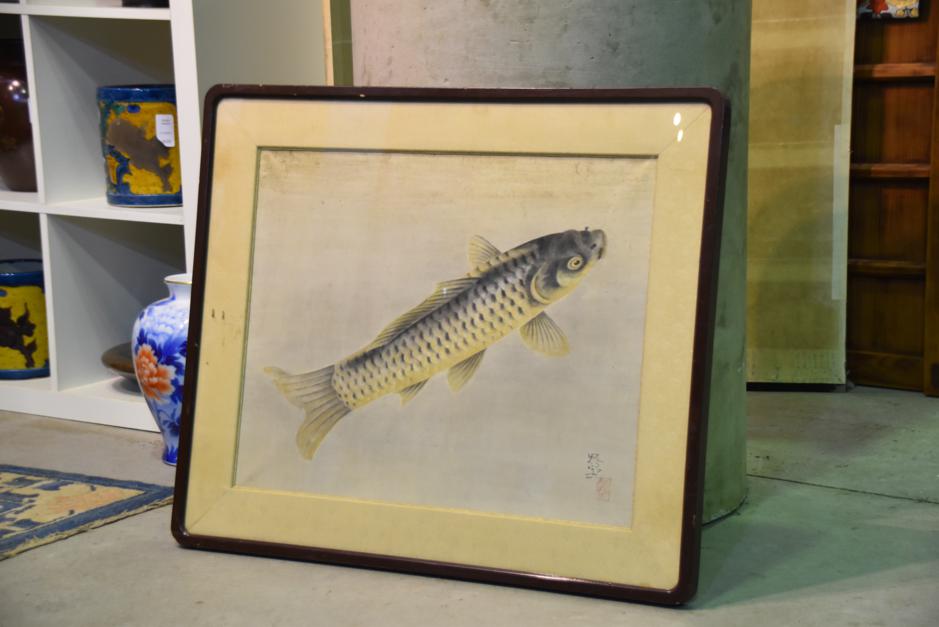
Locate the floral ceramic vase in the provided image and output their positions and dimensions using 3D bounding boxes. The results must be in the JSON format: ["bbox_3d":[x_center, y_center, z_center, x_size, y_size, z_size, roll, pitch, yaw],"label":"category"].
[{"bbox_3d":[-0.477,0.092,3.505,0.198,0.313,0.198,-1,12,0],"label":"floral ceramic vase"}]

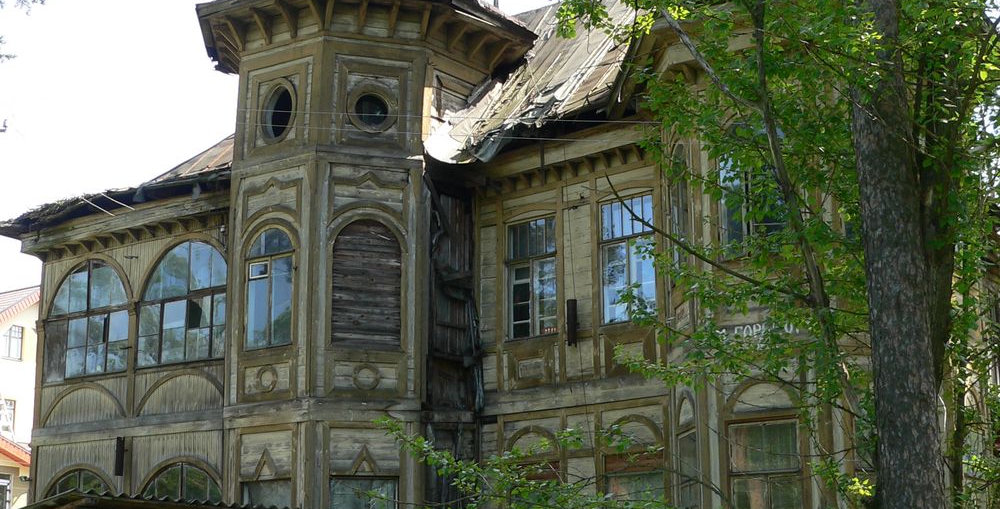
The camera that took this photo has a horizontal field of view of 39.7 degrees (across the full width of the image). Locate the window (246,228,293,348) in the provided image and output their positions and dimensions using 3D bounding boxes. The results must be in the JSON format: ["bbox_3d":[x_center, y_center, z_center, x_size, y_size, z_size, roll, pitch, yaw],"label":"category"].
[{"bbox_3d":[-3.313,0.481,20.134,0.915,1.793,0.150,-9,-15,31],"label":"window"}]

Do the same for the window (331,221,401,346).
[{"bbox_3d":[-1.915,0.426,19.907,1.002,1.891,0.150,3,-14,-16],"label":"window"}]

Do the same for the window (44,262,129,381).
[{"bbox_3d":[-6.566,1.078,22.164,1.905,1.942,0.150,-9,-15,30],"label":"window"}]

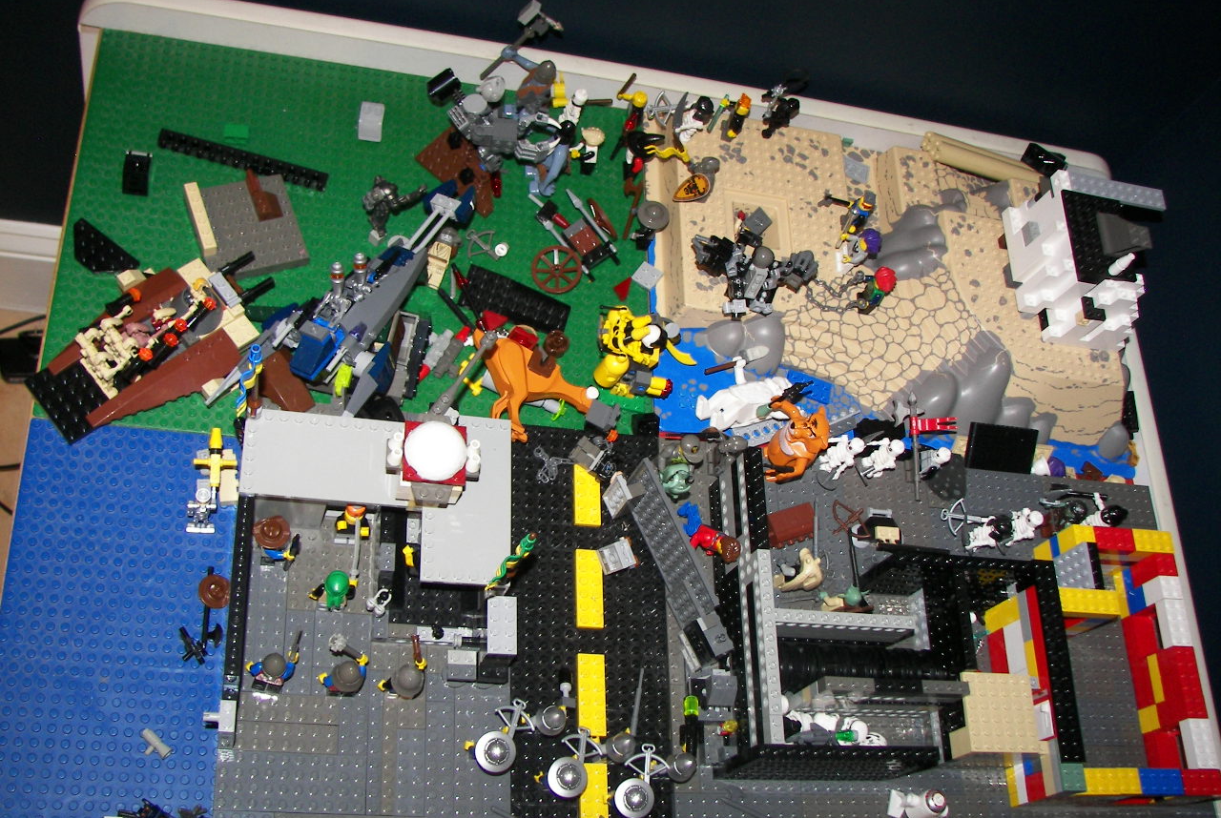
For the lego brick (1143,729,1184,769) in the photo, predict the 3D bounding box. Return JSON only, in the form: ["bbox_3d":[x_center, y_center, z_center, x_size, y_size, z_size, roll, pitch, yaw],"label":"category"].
[{"bbox_3d":[0.356,0.222,0.821,0.016,0.012,0.032,6,64,-15],"label":"lego brick"}]

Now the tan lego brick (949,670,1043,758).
[{"bbox_3d":[0.233,0.189,0.777,0.049,0.024,0.049,6,64,-15],"label":"tan lego brick"}]

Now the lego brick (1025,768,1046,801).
[{"bbox_3d":[0.261,0.226,0.759,0.016,0.019,0.016,6,64,-15],"label":"lego brick"}]

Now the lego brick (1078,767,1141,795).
[{"bbox_3d":[0.298,0.226,0.767,0.048,0.011,0.016,6,64,-15],"label":"lego brick"}]

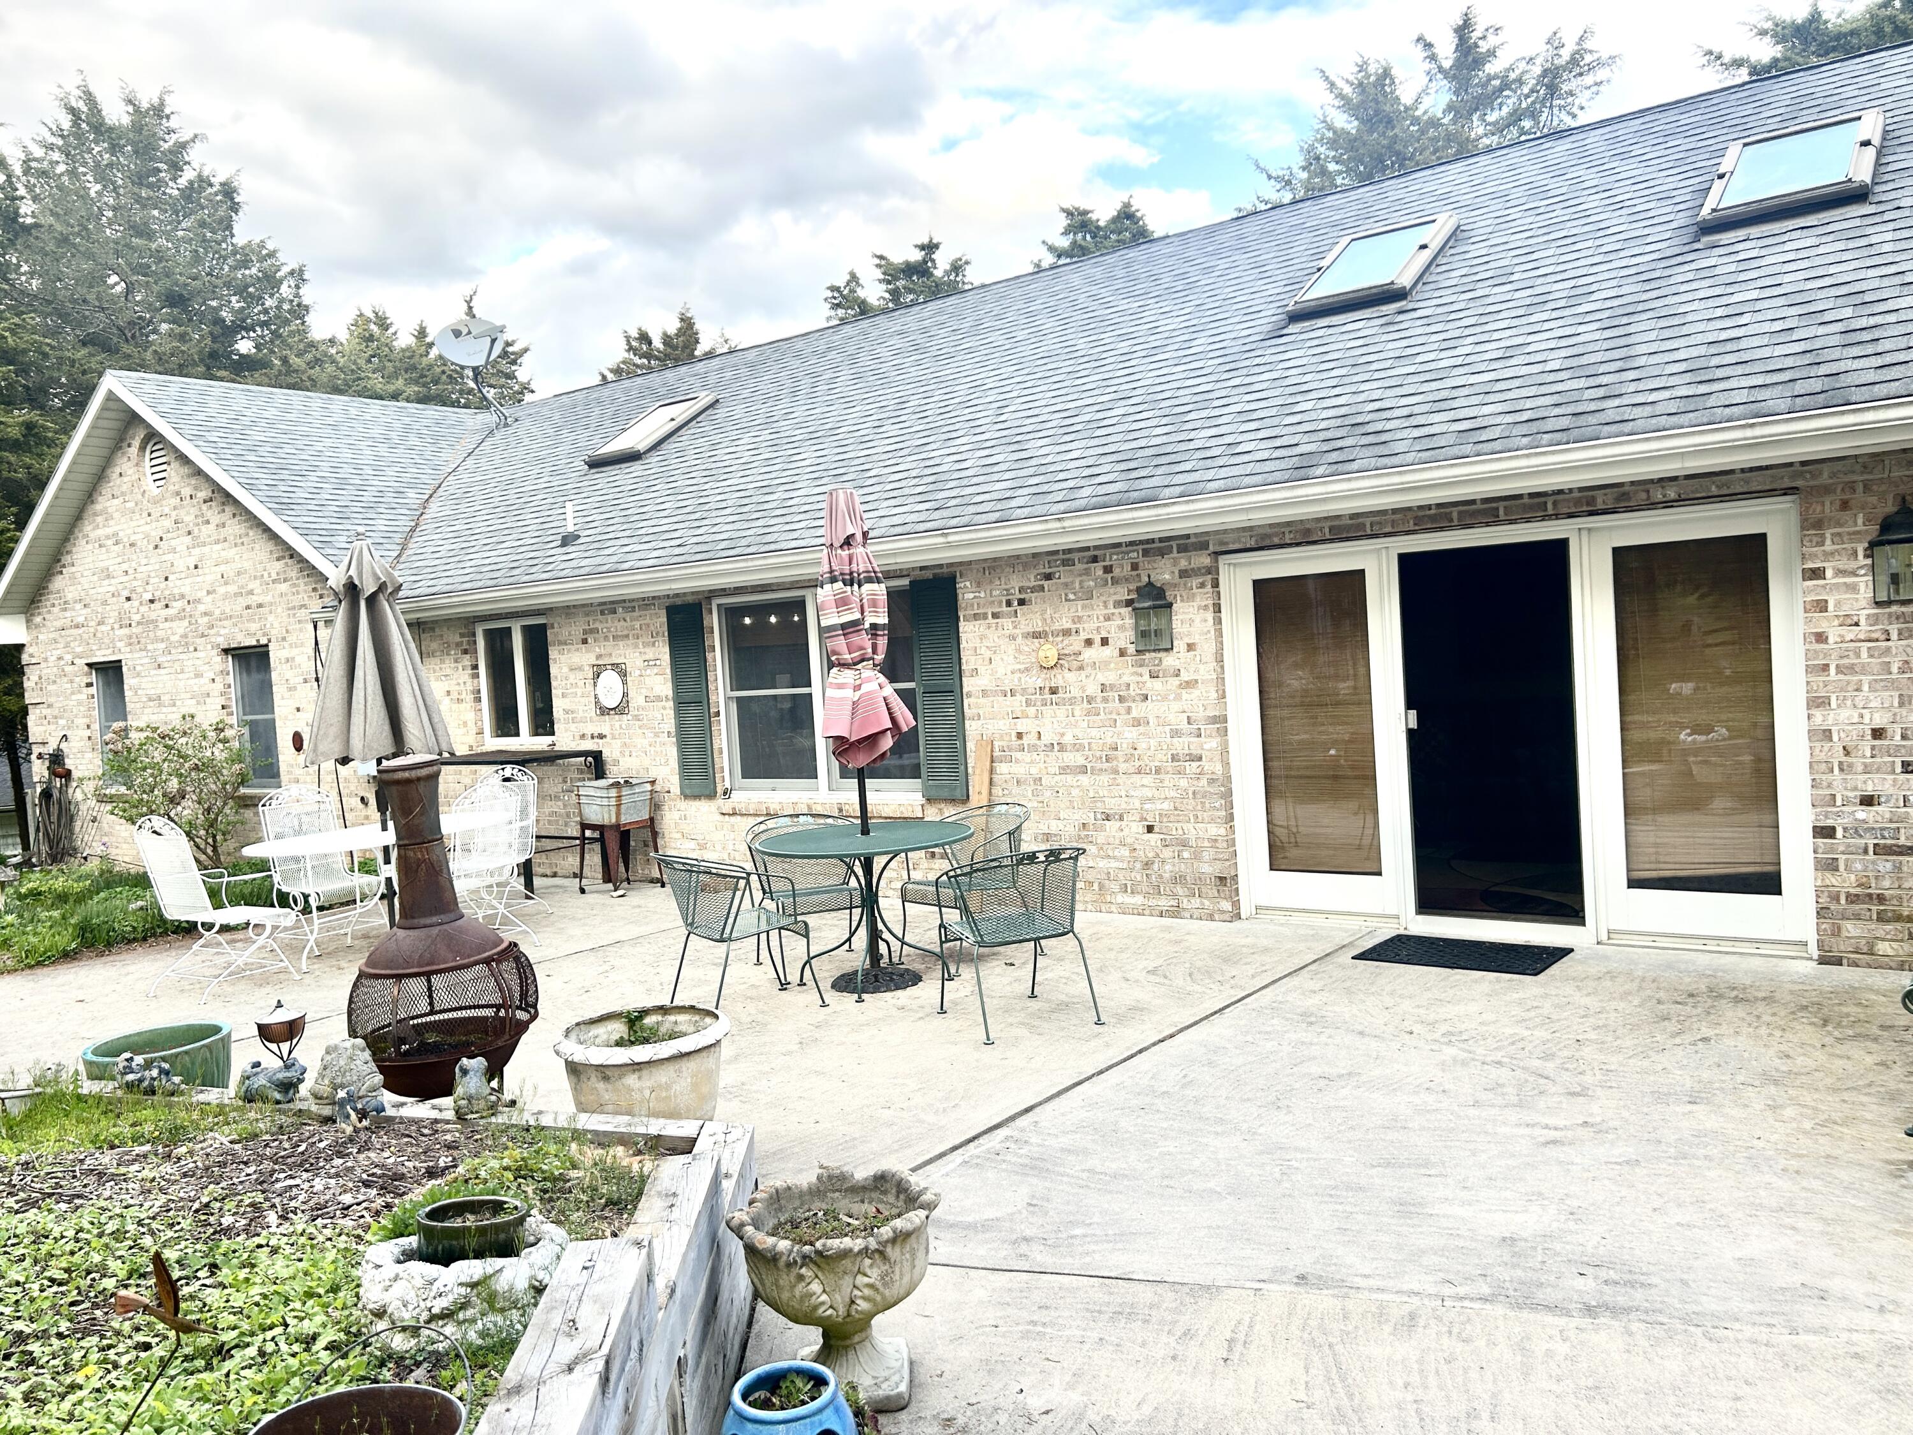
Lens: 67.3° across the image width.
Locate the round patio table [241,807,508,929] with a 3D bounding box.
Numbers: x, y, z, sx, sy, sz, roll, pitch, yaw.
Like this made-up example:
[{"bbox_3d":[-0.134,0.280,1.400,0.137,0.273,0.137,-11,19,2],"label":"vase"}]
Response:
[{"bbox_3d":[-3.628,1.086,9.187,1.670,0.730,1.000,-6,3,-43],"label":"round patio table"}]

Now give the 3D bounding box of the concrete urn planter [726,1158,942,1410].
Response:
[{"bbox_3d":[-0.257,1.292,3.224,0.465,0.420,0.465,-4,2,0],"label":"concrete urn planter"}]

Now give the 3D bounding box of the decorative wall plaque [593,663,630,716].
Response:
[{"bbox_3d":[-2.612,-0.208,10.879,0.385,0.383,0.030,-2,3,37],"label":"decorative wall plaque"}]

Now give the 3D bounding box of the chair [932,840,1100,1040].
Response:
[{"bbox_3d":[0.245,0.932,6.189,0.580,0.750,0.650,-5,3,-22],"label":"chair"}]

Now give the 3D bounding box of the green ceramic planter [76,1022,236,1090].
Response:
[{"bbox_3d":[-3.156,1.420,5.714,0.590,0.290,0.590,-3,3,21],"label":"green ceramic planter"}]

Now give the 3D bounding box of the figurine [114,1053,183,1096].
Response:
[{"bbox_3d":[-2.526,1.105,4.488,0.180,0.145,0.120,-4,3,-5],"label":"figurine"}]

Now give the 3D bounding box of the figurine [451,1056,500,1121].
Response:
[{"bbox_3d":[-1.633,1.236,4.846,0.145,0.195,0.130,-2,3,39],"label":"figurine"}]

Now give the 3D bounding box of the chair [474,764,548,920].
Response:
[{"bbox_3d":[-3.197,0.895,9.815,0.600,1.010,0.700,-3,3,23],"label":"chair"}]

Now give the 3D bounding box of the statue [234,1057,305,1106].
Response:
[{"bbox_3d":[-2.417,1.264,5.056,0.210,0.155,0.140,-3,3,24],"label":"statue"}]

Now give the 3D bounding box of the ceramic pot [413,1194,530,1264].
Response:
[{"bbox_3d":[-0.948,1.007,2.819,0.195,0.105,0.195,-5,4,-20],"label":"ceramic pot"}]

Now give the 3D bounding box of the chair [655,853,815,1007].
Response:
[{"bbox_3d":[-1.024,0.994,6.695,0.650,0.750,0.580,-5,3,-35],"label":"chair"}]

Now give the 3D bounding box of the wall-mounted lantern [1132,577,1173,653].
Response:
[{"bbox_3d":[1.048,-0.569,7.896,0.250,0.420,0.170,-1,4,38],"label":"wall-mounted lantern"}]

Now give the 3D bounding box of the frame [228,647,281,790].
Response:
[{"bbox_3d":[-7.044,0.022,14.500,0.970,1.420,0.100,-2,3,39],"label":"frame"}]

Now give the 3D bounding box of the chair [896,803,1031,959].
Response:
[{"bbox_3d":[0.062,0.853,7.287,0.630,0.745,0.600,-7,4,-38],"label":"chair"}]

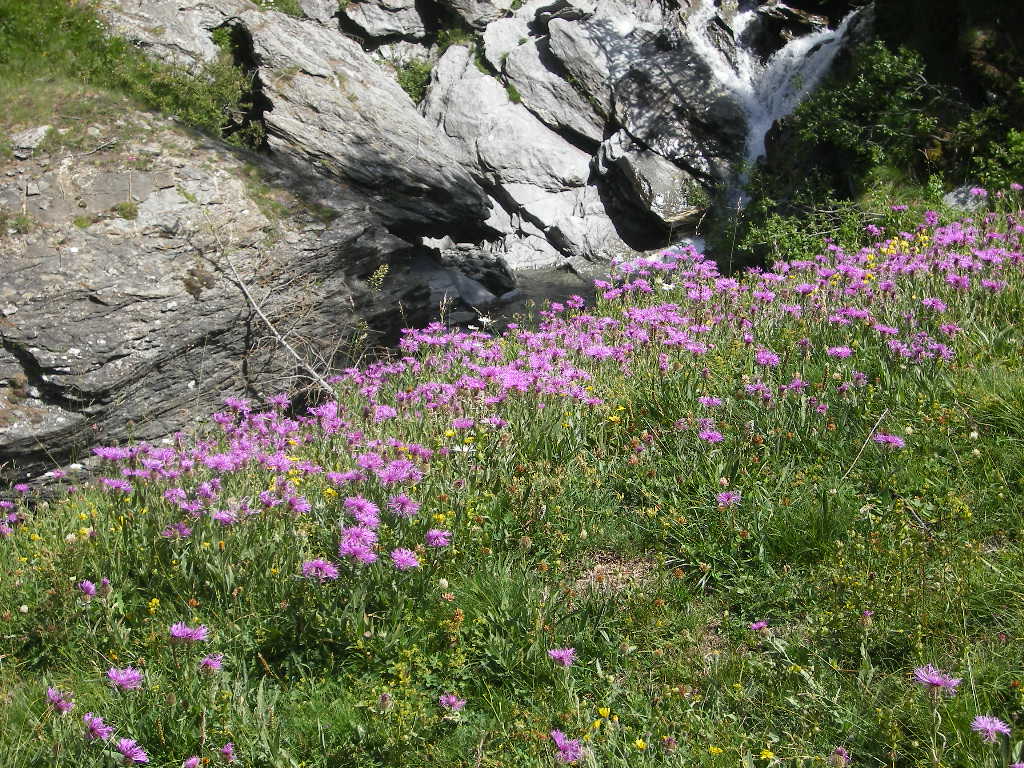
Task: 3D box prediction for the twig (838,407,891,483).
[{"bbox_3d":[0.720,0.123,3.375,0.009,0.008,0.217,33,59,11],"label":"twig"}]

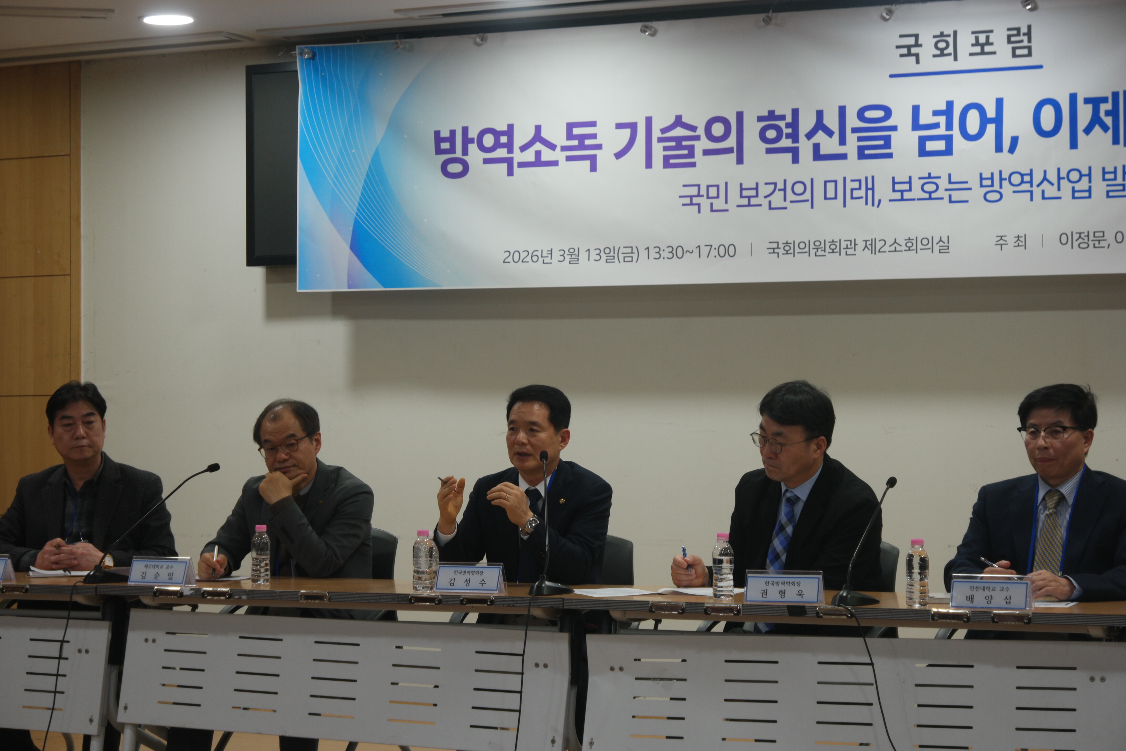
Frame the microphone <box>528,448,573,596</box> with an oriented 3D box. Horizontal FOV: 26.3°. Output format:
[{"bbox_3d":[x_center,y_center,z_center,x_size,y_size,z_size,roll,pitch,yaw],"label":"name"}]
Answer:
[{"bbox_3d":[-0.031,0.403,6.678,0.136,0.388,0.309,-1,-1,14],"label":"microphone"}]

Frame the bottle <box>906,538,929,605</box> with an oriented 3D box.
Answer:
[{"bbox_3d":[0.890,0.495,6.049,0.057,0.170,0.057,-1,-1,25],"label":"bottle"}]

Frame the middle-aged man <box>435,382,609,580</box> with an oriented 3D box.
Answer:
[{"bbox_3d":[-0.083,0.678,7.172,0.540,1.300,0.780,-1,-1,27],"label":"middle-aged man"}]

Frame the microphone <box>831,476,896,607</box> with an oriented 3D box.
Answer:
[{"bbox_3d":[0.803,0.426,6.274,0.095,0.317,0.364,-1,-1,27],"label":"microphone"}]

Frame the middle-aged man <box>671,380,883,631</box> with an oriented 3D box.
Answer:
[{"bbox_3d":[0.650,0.667,6.875,0.570,1.302,0.800,-1,-1,33],"label":"middle-aged man"}]

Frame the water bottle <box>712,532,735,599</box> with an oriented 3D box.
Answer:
[{"bbox_3d":[0.423,0.502,6.347,0.057,0.173,0.057,0,-1,0],"label":"water bottle"}]

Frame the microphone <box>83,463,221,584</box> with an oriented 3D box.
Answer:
[{"bbox_3d":[-1.248,0.443,7.303,0.433,0.347,0.100,1,-2,-37],"label":"microphone"}]

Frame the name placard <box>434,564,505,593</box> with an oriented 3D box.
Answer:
[{"bbox_3d":[-0.254,0.559,6.647,0.184,0.078,0.060,-1,-1,23],"label":"name placard"}]

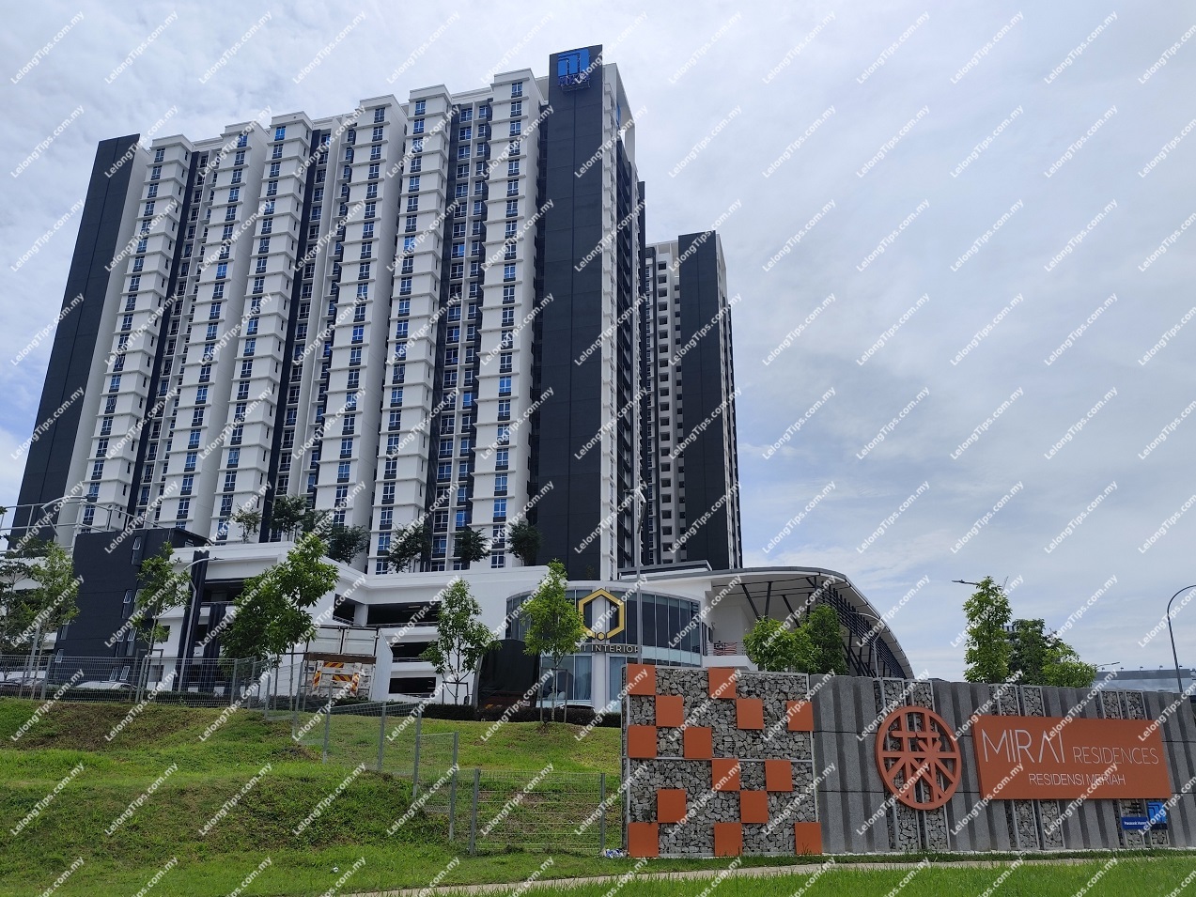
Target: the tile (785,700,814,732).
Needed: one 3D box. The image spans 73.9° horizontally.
[{"bbox_3d":[3.560,4.698,13.952,0.490,0.490,0.050,5,-18,-15],"label":"tile"}]

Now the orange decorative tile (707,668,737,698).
[{"bbox_3d":[2.153,4.055,13.717,0.490,0.490,0.050,5,-18,-15],"label":"orange decorative tile"}]

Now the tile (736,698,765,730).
[{"bbox_3d":[2.614,4.582,13.787,0.485,0.485,0.050,5,-20,-12],"label":"tile"}]

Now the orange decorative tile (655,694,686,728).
[{"bbox_3d":[1.210,4.407,13.322,0.490,0.490,0.050,5,-18,-15],"label":"orange decorative tile"}]

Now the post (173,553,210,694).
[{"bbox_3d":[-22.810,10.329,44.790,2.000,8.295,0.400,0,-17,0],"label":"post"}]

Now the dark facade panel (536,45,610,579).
[{"bbox_3d":[-2.850,-20.253,101.574,7.650,75.013,0.800,-4,-17,12],"label":"dark facade panel"}]

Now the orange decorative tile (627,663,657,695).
[{"bbox_3d":[0.743,3.880,13.339,0.490,0.490,0.050,5,-18,-15],"label":"orange decorative tile"}]

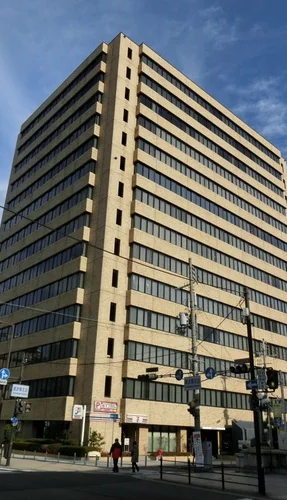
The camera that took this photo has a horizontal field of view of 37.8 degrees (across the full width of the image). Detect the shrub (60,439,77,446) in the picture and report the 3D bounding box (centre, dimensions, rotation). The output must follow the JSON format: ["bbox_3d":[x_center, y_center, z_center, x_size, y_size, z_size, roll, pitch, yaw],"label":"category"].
[{"bbox_3d":[-6.812,17.658,37.887,1.000,1.050,2.200,21,-30,-37],"label":"shrub"}]

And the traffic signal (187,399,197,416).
[{"bbox_3d":[3.085,10.123,26.925,0.420,0.988,0.420,6,-24,-9],"label":"traffic signal"}]

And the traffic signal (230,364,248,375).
[{"bbox_3d":[5.739,7.107,24.911,0.480,0.420,1.250,21,-30,-37],"label":"traffic signal"}]

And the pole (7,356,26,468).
[{"bbox_3d":[-7.543,9.350,24.941,0.220,6.279,0.220,2,-23,0],"label":"pole"}]

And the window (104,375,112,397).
[{"bbox_3d":[-3.188,12.483,38.238,0.700,1.840,0.200,21,-30,-37],"label":"window"}]

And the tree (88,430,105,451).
[{"bbox_3d":[-3.905,15.939,34.799,1.150,1.650,1.150,2,-23,1],"label":"tree"}]

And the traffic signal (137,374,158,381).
[{"bbox_3d":[0.328,9.292,30.530,0.480,0.420,1.250,21,-30,-37],"label":"traffic signal"}]

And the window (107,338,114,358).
[{"bbox_3d":[-3.349,9.994,42.602,0.716,1.960,0.200,21,-30,-37],"label":"window"}]

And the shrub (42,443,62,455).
[{"bbox_3d":[-7.517,16.417,34.604,0.800,0.708,2.200,21,-30,-37],"label":"shrub"}]

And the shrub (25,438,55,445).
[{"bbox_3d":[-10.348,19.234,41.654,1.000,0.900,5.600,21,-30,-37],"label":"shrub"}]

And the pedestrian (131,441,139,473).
[{"bbox_3d":[-0.450,11.845,24.059,0.450,1.647,0.360,15,-27,-27],"label":"pedestrian"}]

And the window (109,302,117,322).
[{"bbox_3d":[-2.978,6.153,41.027,0.720,1.860,0.200,21,-30,-37],"label":"window"}]

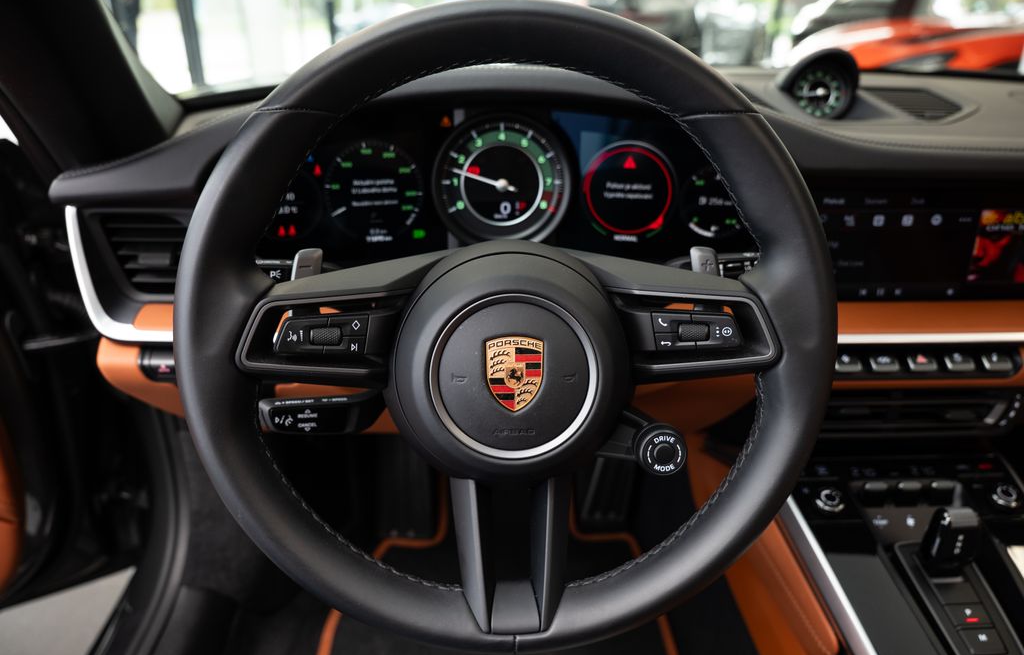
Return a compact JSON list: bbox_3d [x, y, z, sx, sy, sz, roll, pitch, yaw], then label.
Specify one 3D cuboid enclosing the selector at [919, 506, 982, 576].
[{"bbox_3d":[0.356,0.173,0.555,0.031,0.050,0.025,-1,22,-2],"label":"selector"}]

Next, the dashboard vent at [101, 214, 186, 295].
[{"bbox_3d":[-0.302,-0.064,0.587,0.088,0.068,0.032,-1,22,-2],"label":"dashboard vent"}]

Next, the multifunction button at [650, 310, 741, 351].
[{"bbox_3d":[0.109,0.002,0.402,0.051,0.024,0.015,0,0,-3],"label":"multifunction button"}]

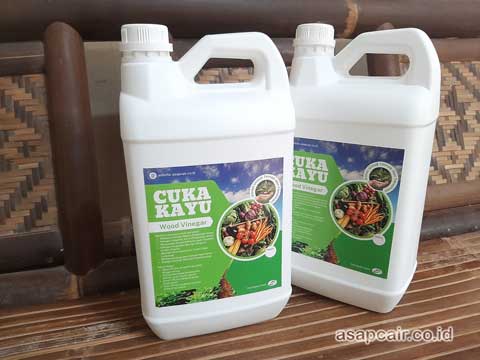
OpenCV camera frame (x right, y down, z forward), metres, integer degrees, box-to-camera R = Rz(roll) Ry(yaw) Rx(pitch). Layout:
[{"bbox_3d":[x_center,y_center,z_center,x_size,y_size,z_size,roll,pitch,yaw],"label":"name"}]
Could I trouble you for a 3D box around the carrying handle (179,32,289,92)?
[{"bbox_3d":[-0.007,-0.123,0.392,0.117,0.059,0.049,-5,20,-12],"label":"carrying handle"}]

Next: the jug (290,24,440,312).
[{"bbox_3d":[0.141,-0.016,0.476,0.176,0.343,0.107,12,23,33],"label":"jug"}]

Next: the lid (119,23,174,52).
[{"bbox_3d":[-0.092,-0.139,0.365,0.053,0.027,0.053,-5,20,-12],"label":"lid"}]

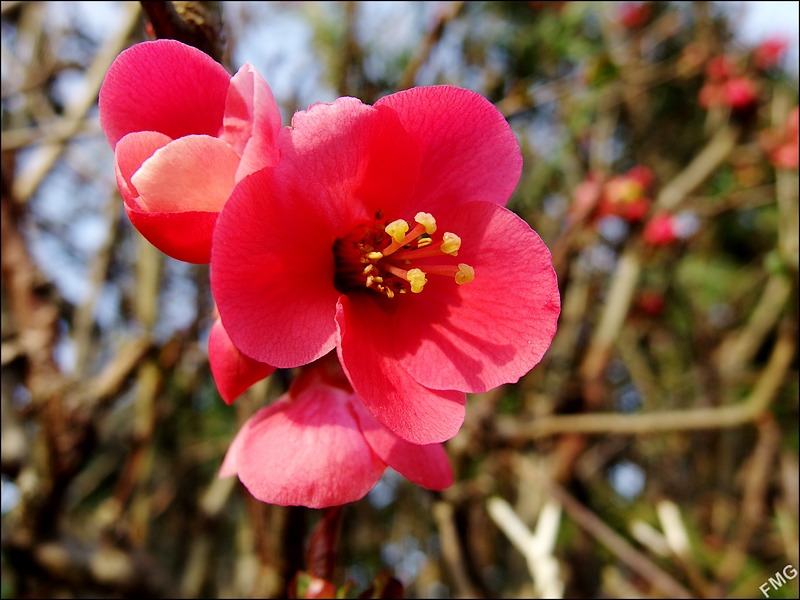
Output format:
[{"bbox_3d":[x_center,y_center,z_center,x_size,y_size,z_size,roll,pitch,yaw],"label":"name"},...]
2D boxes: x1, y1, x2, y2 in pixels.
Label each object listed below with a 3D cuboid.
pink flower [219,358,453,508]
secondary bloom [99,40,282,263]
[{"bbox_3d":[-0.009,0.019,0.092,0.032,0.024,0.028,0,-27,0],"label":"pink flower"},{"bbox_3d":[-0.029,-0.021,0.092,0.026,0.029,0.025,0,-27,8],"label":"secondary bloom"}]

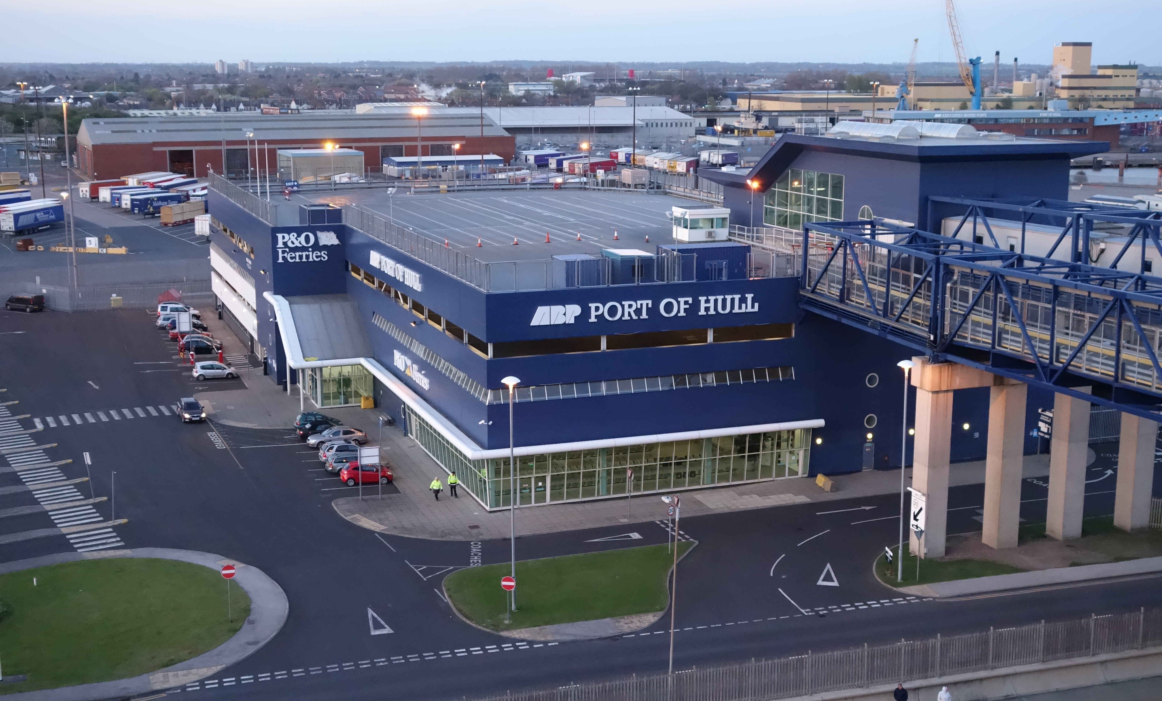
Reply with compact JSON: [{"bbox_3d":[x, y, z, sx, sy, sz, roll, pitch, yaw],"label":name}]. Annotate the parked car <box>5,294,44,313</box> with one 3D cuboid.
[{"bbox_3d":[-61.750,-5.266,165.120,4.600,1.840,1.850,7,13,32],"label":"parked car"}]

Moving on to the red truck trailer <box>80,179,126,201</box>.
[{"bbox_3d":[-104.091,-34.815,323.879,2.550,4.000,13.600,3,11,16],"label":"red truck trailer"}]

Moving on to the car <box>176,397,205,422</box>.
[{"bbox_3d":[-31.914,4.791,121.697,1.750,1.480,4.100,-4,12,-21],"label":"car"}]

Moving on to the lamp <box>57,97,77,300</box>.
[{"bbox_3d":[-59.030,-17.487,171.878,2.350,23.259,2.350,0,11,0],"label":"lamp"}]

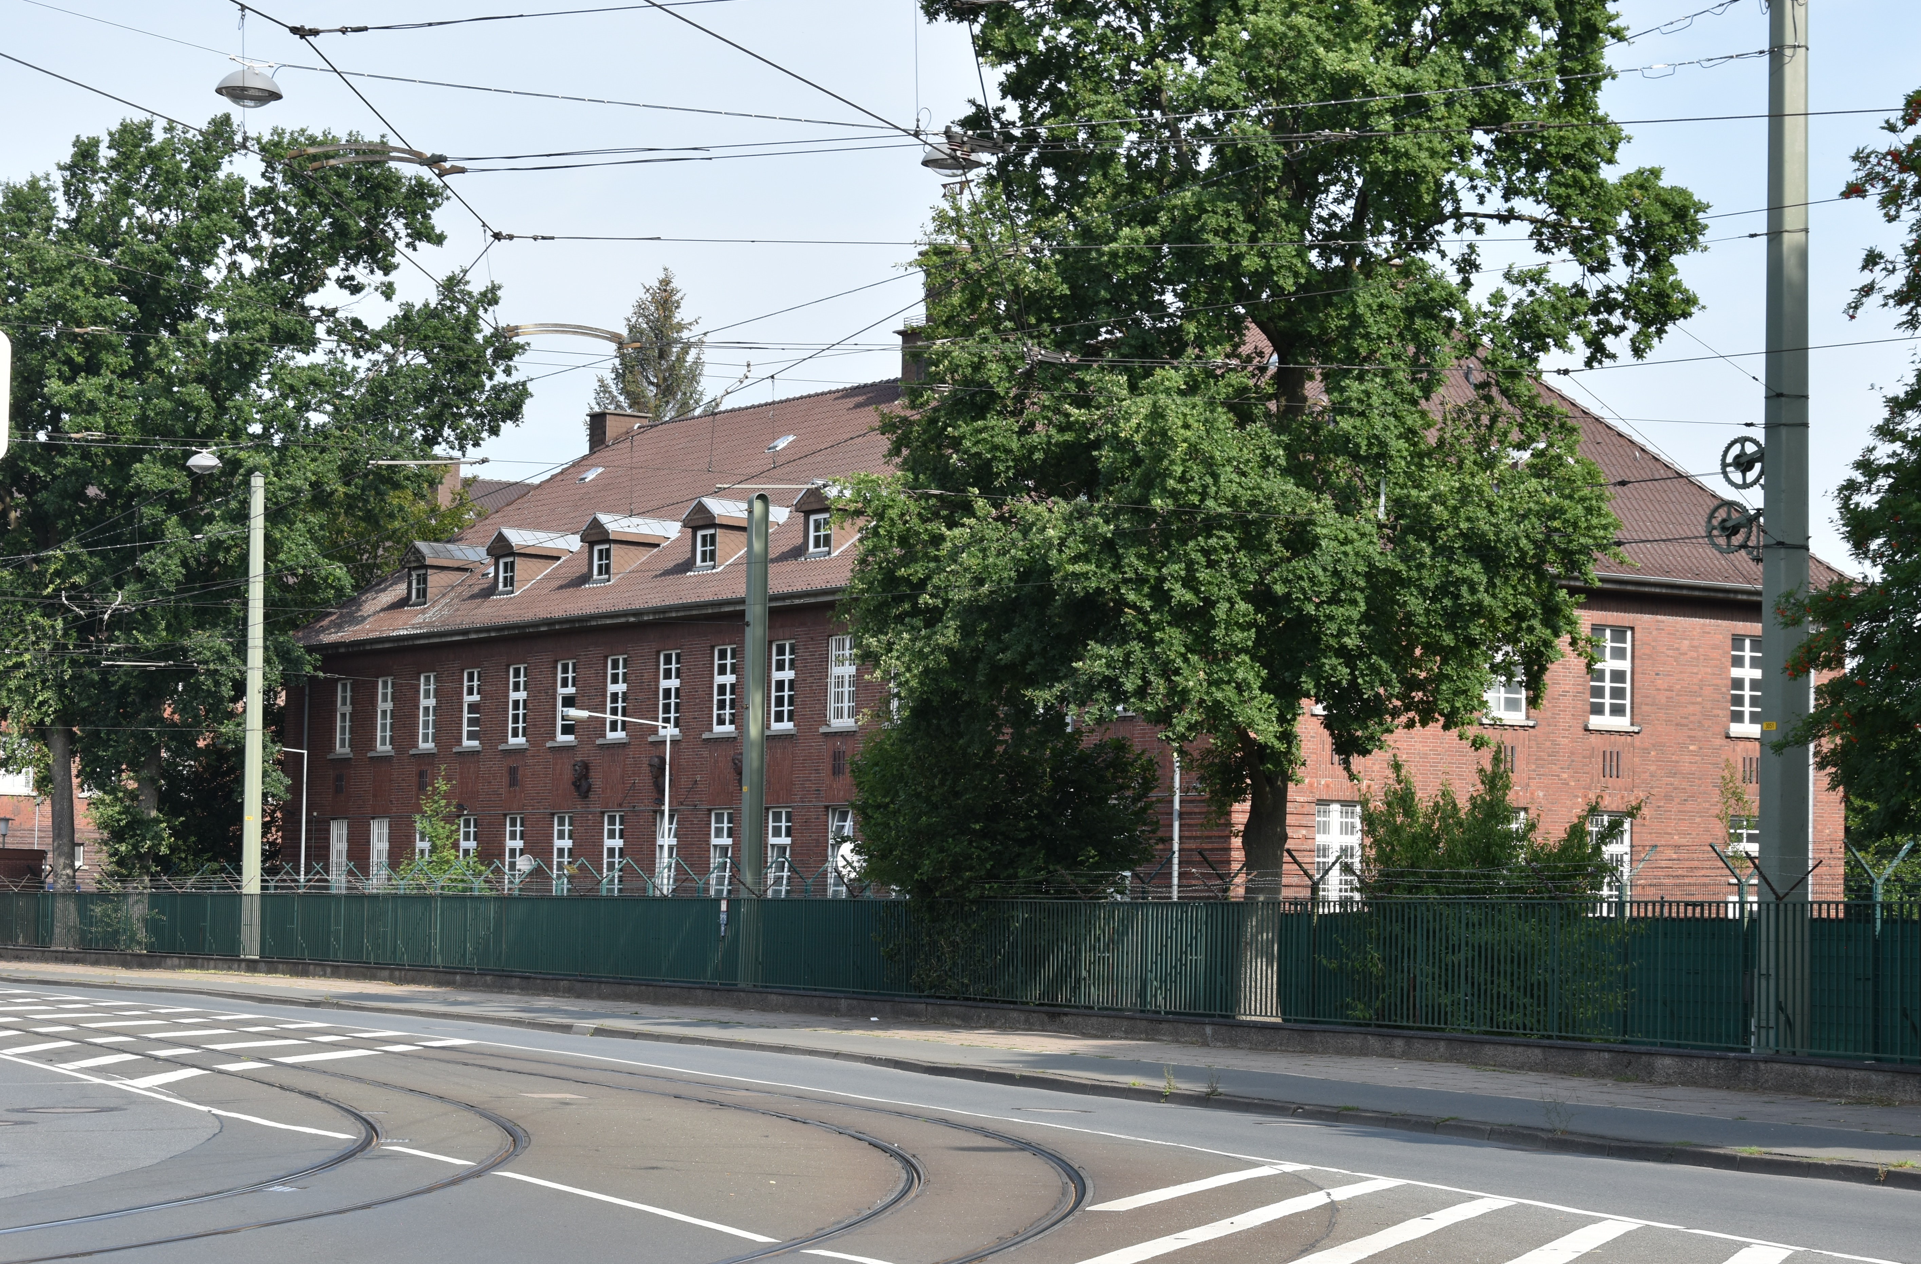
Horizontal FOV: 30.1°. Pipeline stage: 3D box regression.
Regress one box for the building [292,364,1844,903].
[{"bbox_3d":[-0.180,0.654,89.665,17.500,14.850,44.450,4,-5,-34],"label":"building"}]

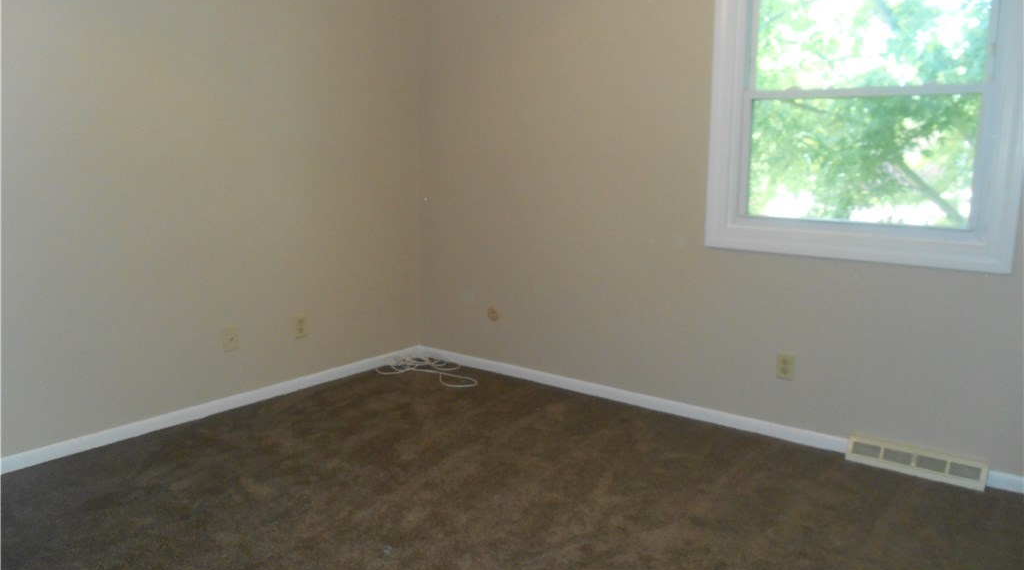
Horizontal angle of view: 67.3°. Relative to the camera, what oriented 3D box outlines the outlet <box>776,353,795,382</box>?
[{"bbox_3d":[1.165,0.350,3.281,0.072,0.115,0.010,8,12,37],"label":"outlet"}]

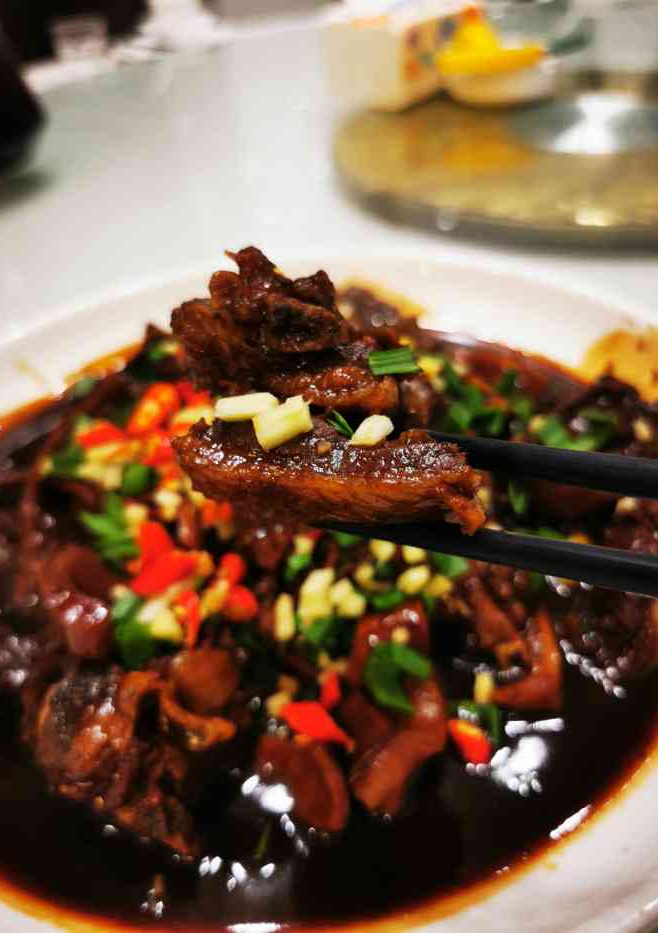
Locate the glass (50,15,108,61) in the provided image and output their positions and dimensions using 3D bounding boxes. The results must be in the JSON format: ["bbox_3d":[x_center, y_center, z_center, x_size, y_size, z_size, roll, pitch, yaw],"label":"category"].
[{"bbox_3d":[-0.342,-0.584,1.000,0.074,0.062,0.074,-3,40,0],"label":"glass"}]

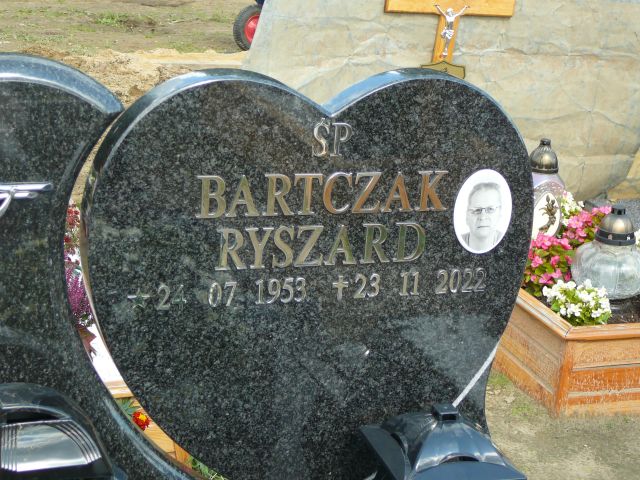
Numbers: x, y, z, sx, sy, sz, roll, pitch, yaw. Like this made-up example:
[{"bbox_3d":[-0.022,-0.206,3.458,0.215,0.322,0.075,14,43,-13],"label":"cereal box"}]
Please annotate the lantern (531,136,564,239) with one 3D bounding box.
[{"bbox_3d":[0.659,-0.129,3.952,0.135,0.355,0.135,1,17,-11],"label":"lantern"}]

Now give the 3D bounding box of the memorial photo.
[{"bbox_3d":[0.275,-0.046,2.204,0.109,0.148,0.012,-2,18,-20],"label":"memorial photo"}]

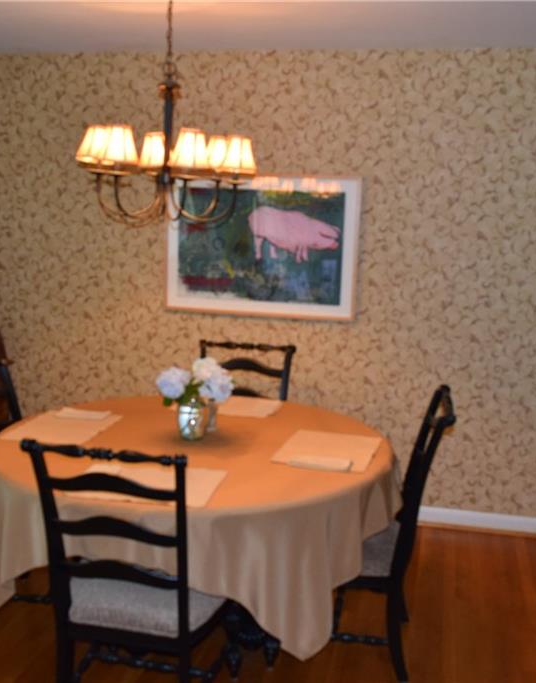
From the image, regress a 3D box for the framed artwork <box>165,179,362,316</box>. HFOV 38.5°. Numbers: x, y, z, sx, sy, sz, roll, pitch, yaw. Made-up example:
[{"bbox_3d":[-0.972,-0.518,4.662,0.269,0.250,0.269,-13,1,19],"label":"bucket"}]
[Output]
[{"bbox_3d":[-0.038,-0.501,4.074,1.029,0.721,0.032,4,10,12],"label":"framed artwork"}]

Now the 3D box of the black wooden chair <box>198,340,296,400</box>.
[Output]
[{"bbox_3d":[-0.172,0.536,3.648,0.480,0.975,0.550,3,9,10],"label":"black wooden chair"}]

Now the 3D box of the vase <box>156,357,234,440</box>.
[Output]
[{"bbox_3d":[-0.286,0.217,2.991,0.300,0.310,0.250,4,10,12],"label":"vase"}]

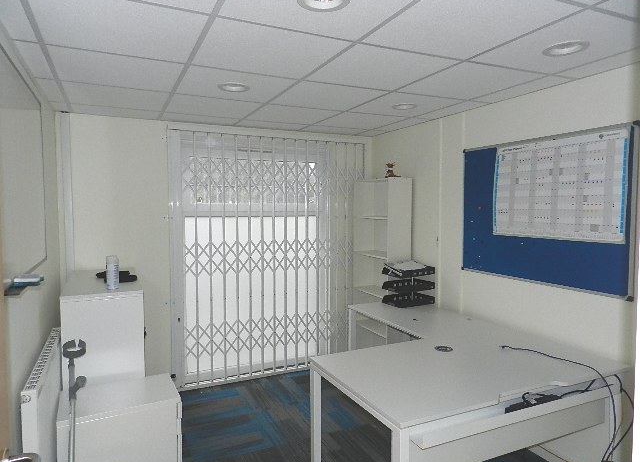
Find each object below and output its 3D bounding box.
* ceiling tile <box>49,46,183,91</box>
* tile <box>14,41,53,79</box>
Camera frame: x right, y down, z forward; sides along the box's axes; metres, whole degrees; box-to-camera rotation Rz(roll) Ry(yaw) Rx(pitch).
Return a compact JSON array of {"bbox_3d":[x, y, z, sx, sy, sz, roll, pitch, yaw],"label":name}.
[{"bbox_3d":[-1.041,-0.827,2.209,0.588,0.020,0.588,-2,4,-25],"label":"ceiling tile"},{"bbox_3d":[-1.364,-0.816,2.055,0.104,0.020,0.588,-2,4,-25],"label":"tile"}]

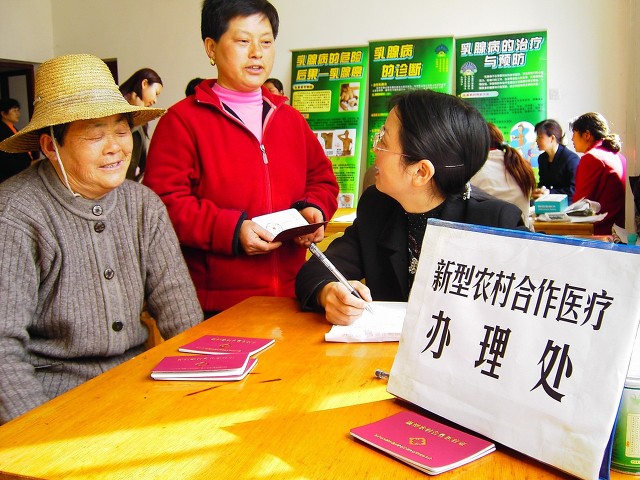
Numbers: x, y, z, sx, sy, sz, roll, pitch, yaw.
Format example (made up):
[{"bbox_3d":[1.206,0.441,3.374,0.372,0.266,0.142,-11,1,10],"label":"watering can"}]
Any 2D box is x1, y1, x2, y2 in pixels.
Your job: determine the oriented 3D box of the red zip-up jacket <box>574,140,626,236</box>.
[{"bbox_3d":[1.507,-0.247,3.588,0.380,0.600,0.470,0,6,18],"label":"red zip-up jacket"}]

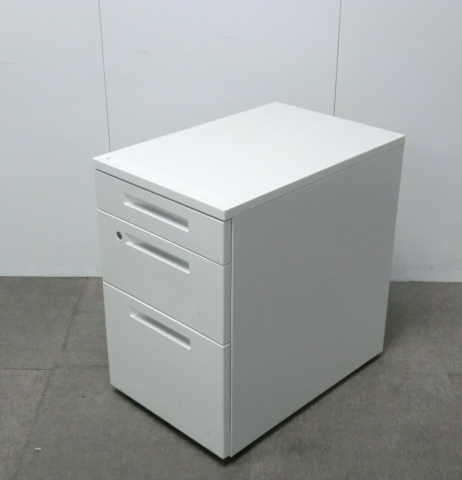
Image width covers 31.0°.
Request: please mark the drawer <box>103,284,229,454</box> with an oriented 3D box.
[{"bbox_3d":[0.019,0.210,2.034,0.393,0.294,0.500,23,34,39],"label":"drawer"}]

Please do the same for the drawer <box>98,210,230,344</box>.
[{"bbox_3d":[0.019,-0.005,1.930,0.393,0.184,0.500,23,34,39],"label":"drawer"}]

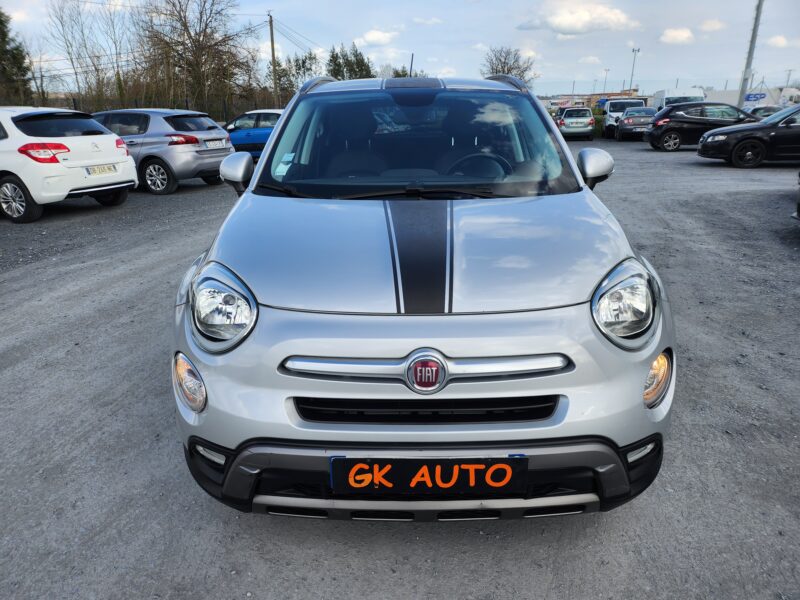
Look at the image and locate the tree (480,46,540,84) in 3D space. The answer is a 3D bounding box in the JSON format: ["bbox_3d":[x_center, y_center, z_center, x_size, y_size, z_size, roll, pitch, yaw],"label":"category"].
[{"bbox_3d":[9.155,-18.116,46.661,5.000,6.100,4.800,-1,19,0],"label":"tree"}]

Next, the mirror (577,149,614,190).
[{"bbox_3d":[0.966,-0.672,2.787,0.200,0.190,0.150,-1,19,0],"label":"mirror"}]

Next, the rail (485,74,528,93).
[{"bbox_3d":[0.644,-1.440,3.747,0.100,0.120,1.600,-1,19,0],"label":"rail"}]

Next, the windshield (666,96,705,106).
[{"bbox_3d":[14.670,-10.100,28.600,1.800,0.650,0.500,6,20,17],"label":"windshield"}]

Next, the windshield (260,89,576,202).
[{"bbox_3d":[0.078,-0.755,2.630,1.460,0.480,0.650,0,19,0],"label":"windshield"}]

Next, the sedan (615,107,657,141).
[{"bbox_3d":[10.750,-7.900,24.680,1.830,1.470,4.750,5,20,16],"label":"sedan"}]

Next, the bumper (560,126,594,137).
[{"bbox_3d":[8.200,-7.800,25.680,1.630,0.440,0.400,5,20,16],"label":"bumper"}]

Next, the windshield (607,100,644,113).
[{"bbox_3d":[11.100,-9.470,27.200,1.650,0.580,0.500,6,20,16],"label":"windshield"}]

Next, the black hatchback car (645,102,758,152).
[{"bbox_3d":[9.871,-5.419,17.328,3.960,1.460,1.760,4,20,12],"label":"black hatchback car"}]

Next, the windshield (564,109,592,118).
[{"bbox_3d":[8.230,-8.600,25.580,1.270,0.420,0.260,5,20,16],"label":"windshield"}]

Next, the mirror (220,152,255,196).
[{"bbox_3d":[-0.838,-0.647,2.860,0.185,0.205,0.140,0,19,0],"label":"mirror"}]

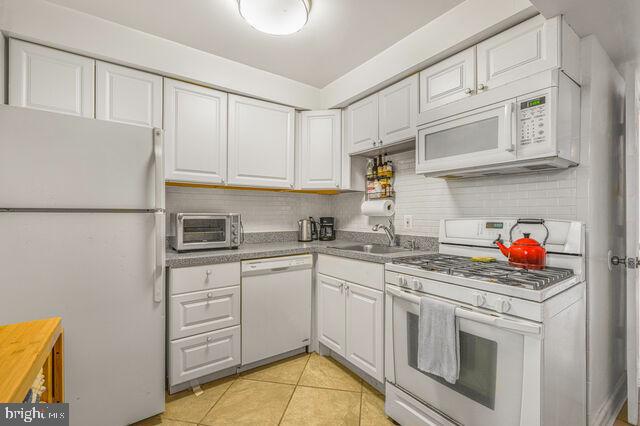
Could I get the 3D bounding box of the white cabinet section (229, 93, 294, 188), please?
[{"bbox_3d":[-0.580,-0.596,2.606,0.624,0.738,0.320,0,-1,-35],"label":"white cabinet section"}]

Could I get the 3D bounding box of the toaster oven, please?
[{"bbox_3d":[-0.942,0.150,2.348,0.447,0.289,0.345,0,0,-35],"label":"toaster oven"}]

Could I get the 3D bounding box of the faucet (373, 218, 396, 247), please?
[{"bbox_3d":[0.544,0.168,2.413,0.274,0.244,0.071,0,0,-35],"label":"faucet"}]

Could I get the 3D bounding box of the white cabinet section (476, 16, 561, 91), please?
[{"bbox_3d":[1.147,-0.828,1.577,0.320,0.286,0.382,0,-1,-35],"label":"white cabinet section"}]

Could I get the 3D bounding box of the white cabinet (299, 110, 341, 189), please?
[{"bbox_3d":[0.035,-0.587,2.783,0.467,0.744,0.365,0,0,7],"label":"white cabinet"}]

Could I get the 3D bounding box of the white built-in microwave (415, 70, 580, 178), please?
[{"bbox_3d":[1.025,-0.467,1.731,0.381,0.417,0.767,0,0,-35],"label":"white built-in microwave"}]

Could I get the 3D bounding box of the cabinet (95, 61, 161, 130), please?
[{"bbox_3d":[-1.353,-0.757,2.037,0.384,0.416,0.320,0,0,-35],"label":"cabinet"}]

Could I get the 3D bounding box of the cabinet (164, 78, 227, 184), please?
[{"bbox_3d":[-1.014,-0.591,2.274,0.446,0.744,0.320,0,0,-35],"label":"cabinet"}]

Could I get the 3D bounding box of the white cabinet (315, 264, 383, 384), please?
[{"bbox_3d":[0.448,0.751,2.291,0.599,0.721,0.734,0,0,-35],"label":"white cabinet"}]

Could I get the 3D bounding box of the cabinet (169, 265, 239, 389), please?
[{"bbox_3d":[-0.940,0.749,2.204,0.464,0.792,0.589,0,0,-35],"label":"cabinet"}]

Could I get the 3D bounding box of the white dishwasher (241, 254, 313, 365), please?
[{"bbox_3d":[-0.497,0.747,2.516,0.619,0.790,0.589,0,0,-35],"label":"white dishwasher"}]

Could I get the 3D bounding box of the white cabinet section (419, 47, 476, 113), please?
[{"bbox_3d":[0.927,-0.826,1.890,0.320,0.286,0.382,0,-1,-35],"label":"white cabinet section"}]

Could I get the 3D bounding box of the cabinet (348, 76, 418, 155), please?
[{"bbox_3d":[0.609,-0.741,2.364,0.335,0.439,0.742,0,0,-35],"label":"cabinet"}]

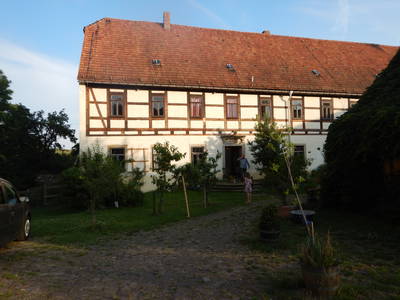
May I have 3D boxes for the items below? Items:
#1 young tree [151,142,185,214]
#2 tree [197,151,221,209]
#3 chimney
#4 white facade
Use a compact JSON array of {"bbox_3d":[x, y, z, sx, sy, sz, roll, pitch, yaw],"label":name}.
[{"bbox_3d":[-1.149,1.007,9.800,1.150,2.550,1.150,-1,-2,-15],"label":"young tree"},{"bbox_3d":[0.334,1.160,10.900,0.900,2.250,0.900,-1,-2,0],"label":"tree"},{"bbox_3d":[-2.474,-9.598,20.600,0.460,1.380,0.480,-1,-2,-15],"label":"chimney"},{"bbox_3d":[2.594,-0.673,17.458,18.729,5.986,0.500,-1,-2,-15],"label":"white facade"}]

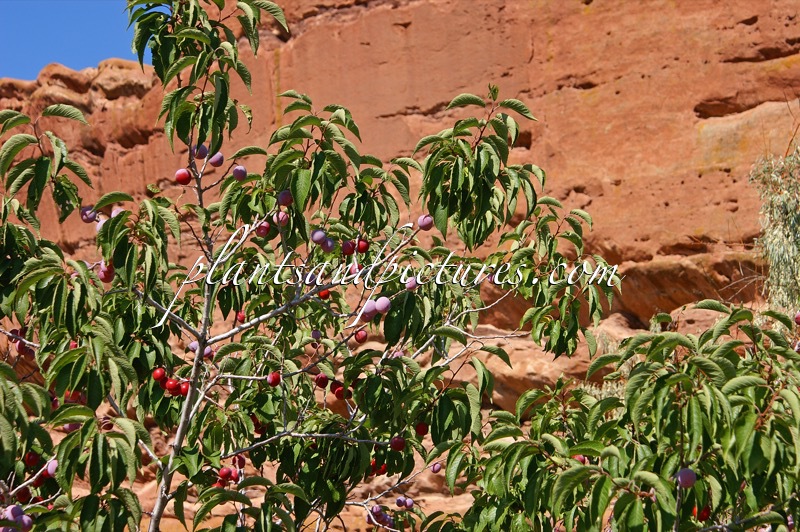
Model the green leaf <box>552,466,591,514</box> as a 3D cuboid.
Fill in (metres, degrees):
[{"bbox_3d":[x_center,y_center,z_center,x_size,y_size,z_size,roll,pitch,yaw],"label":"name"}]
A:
[{"bbox_3d":[0.300,0.390,4.050,0.035,0.106,0.042,40,0,-14],"label":"green leaf"}]

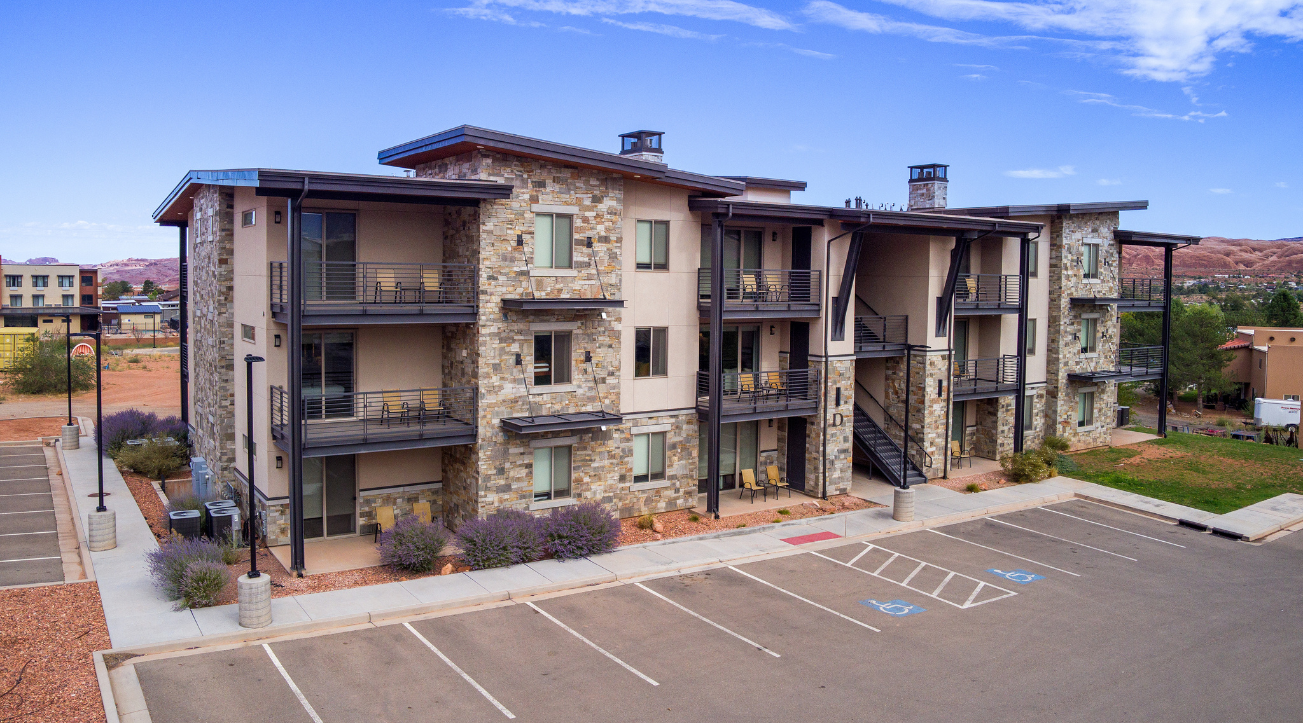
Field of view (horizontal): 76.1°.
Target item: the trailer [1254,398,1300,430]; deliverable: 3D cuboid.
[{"bbox_3d":[42.202,3.589,55.372,3.200,2.150,1.850,2,4,20],"label":"trailer"}]

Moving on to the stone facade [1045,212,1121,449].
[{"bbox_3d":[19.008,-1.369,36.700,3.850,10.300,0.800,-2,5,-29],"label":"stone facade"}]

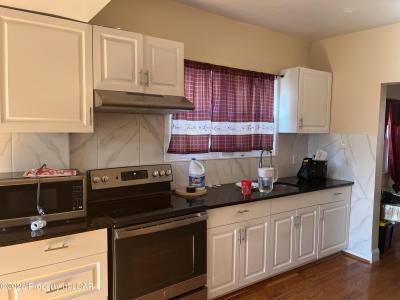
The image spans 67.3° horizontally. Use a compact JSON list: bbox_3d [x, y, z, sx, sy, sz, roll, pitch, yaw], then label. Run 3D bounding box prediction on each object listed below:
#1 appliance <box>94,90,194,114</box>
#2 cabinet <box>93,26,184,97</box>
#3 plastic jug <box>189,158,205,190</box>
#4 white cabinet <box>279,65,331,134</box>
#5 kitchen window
[{"bbox_3d":[-0.488,-0.381,2.445,0.762,0.141,0.490,-2,4,-33],"label":"appliance"},{"bbox_3d":[-0.533,-0.682,2.496,0.760,0.451,0.320,-2,4,-33],"label":"cabinet"},{"bbox_3d":[-0.038,0.241,2.938,0.158,0.300,0.120,0,4,-1],"label":"plastic jug"},{"bbox_3d":[1.305,-0.582,3.714,0.598,0.754,0.303,-2,4,-33],"label":"white cabinet"},{"bbox_3d":[0.305,-0.398,3.235,1.517,0.960,0.085,-2,4,-33],"label":"kitchen window"}]

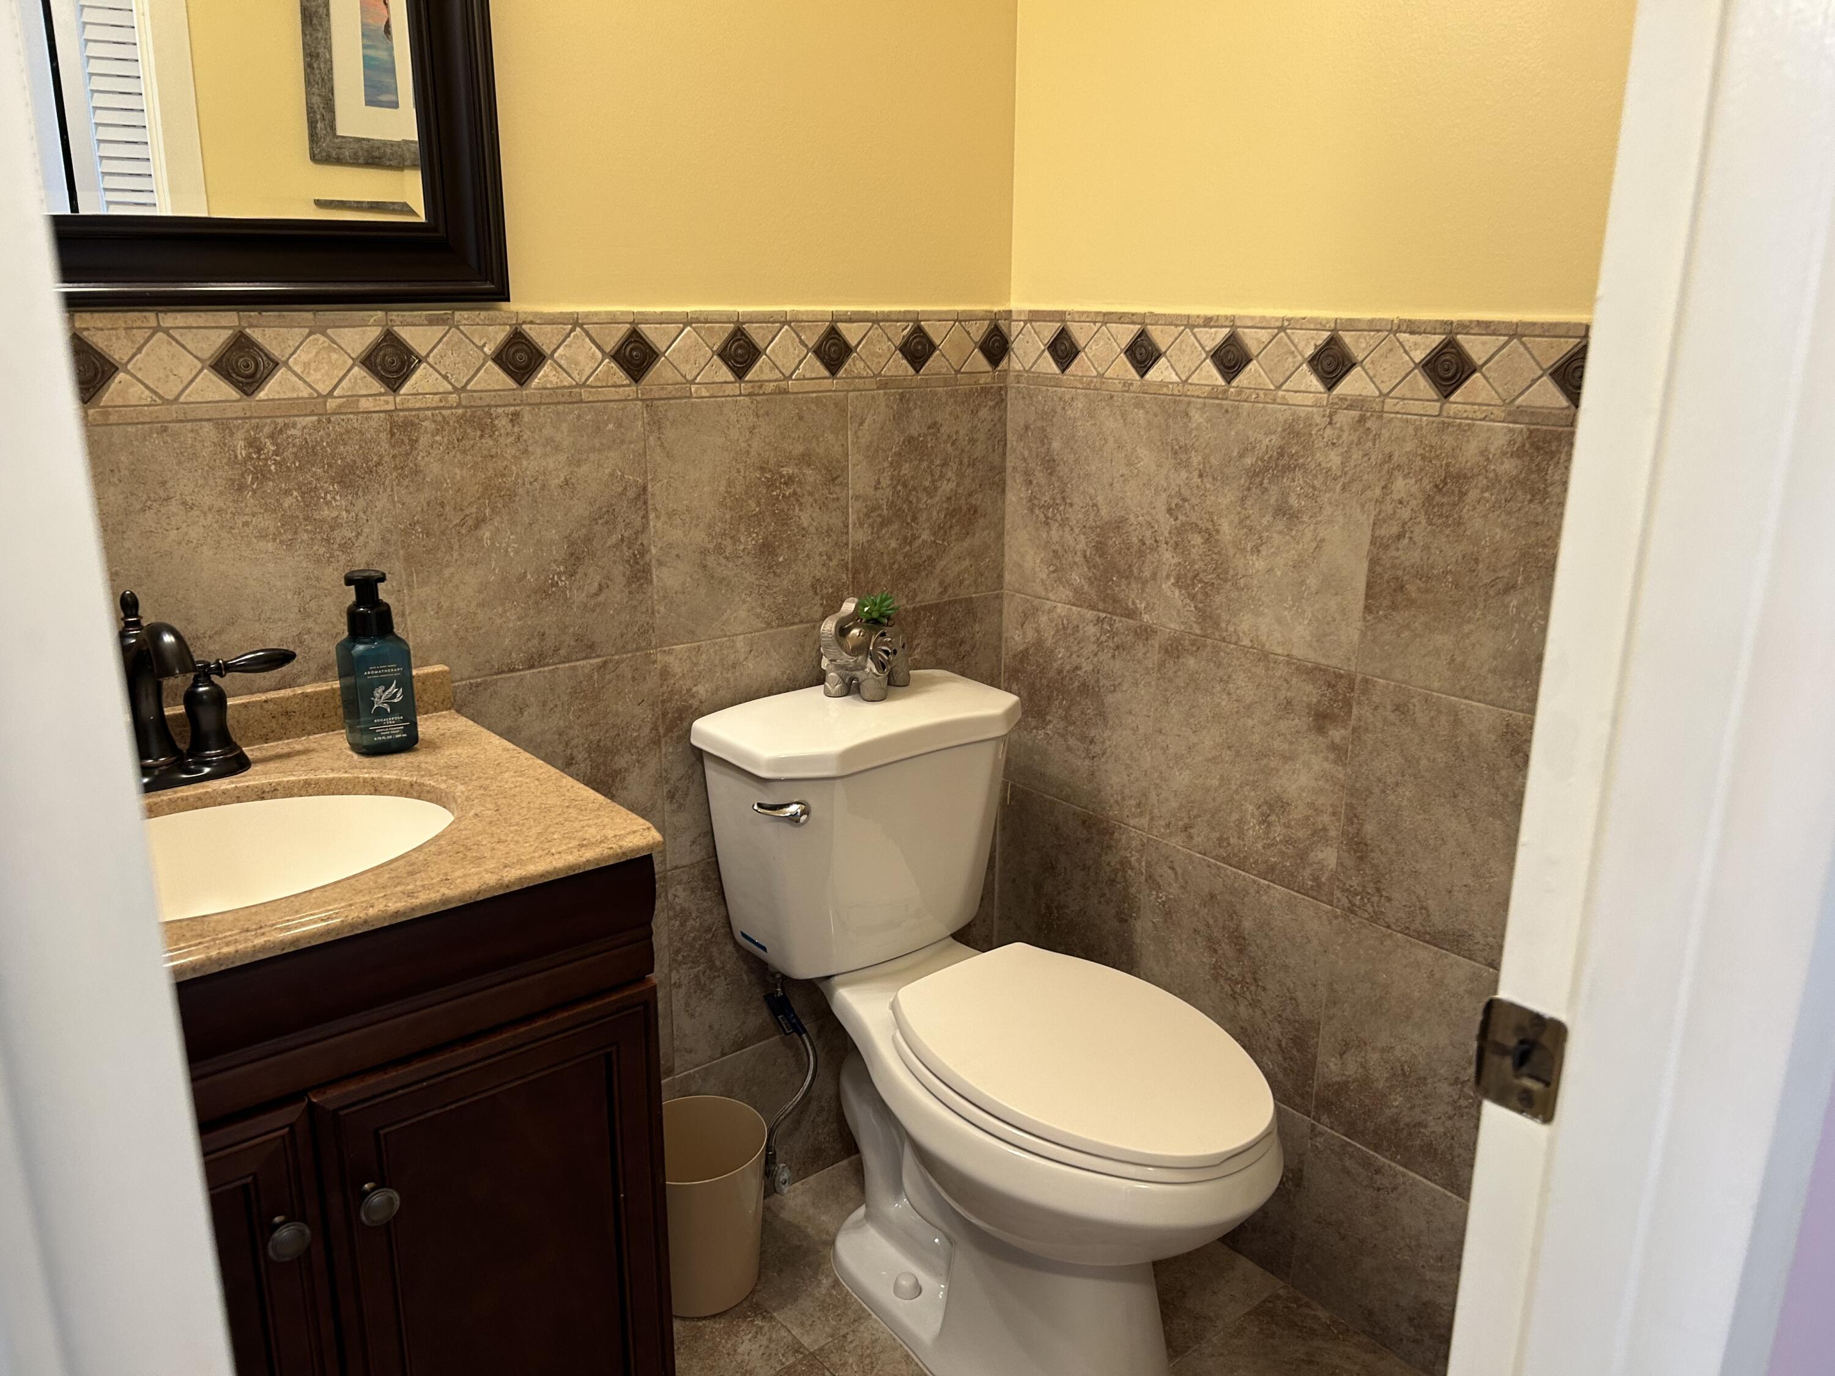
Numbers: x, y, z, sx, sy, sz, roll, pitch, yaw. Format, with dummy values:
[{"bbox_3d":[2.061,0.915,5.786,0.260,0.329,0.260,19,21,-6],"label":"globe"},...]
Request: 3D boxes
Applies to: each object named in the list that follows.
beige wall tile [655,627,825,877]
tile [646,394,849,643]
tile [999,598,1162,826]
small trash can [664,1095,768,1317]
[{"bbox_3d":[-0.217,0.071,1.891,0.305,0.305,0.010,-12,20,-38],"label":"beige wall tile"},{"bbox_3d":[-0.213,-0.223,1.796,0.305,0.306,0.010,-12,20,-38],"label":"tile"},{"bbox_3d":[0.233,0.030,2.036,0.010,0.301,0.307,-12,20,-38],"label":"tile"},{"bbox_3d":[-0.297,0.709,1.867,0.200,0.220,0.200,0,16,0],"label":"small trash can"}]

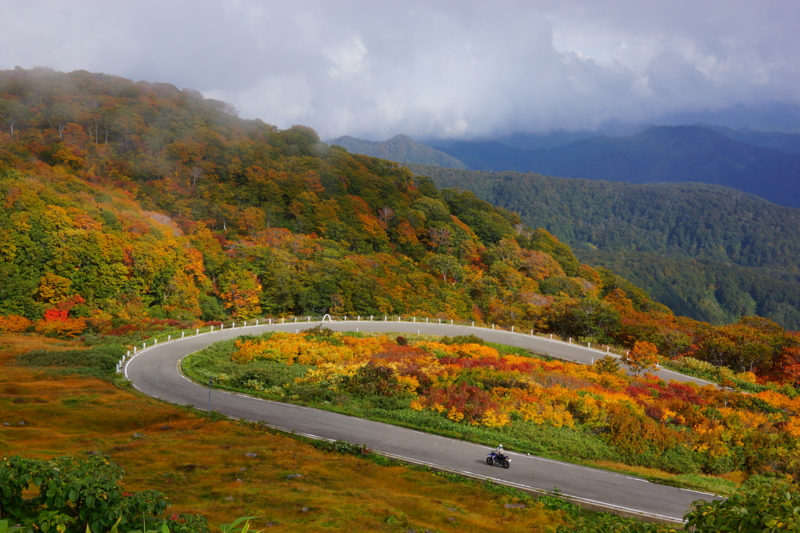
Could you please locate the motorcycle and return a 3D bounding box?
[{"bbox_3d":[7.654,14.901,78.916,2.120,1.180,0.820,7,9,30],"label":"motorcycle"}]

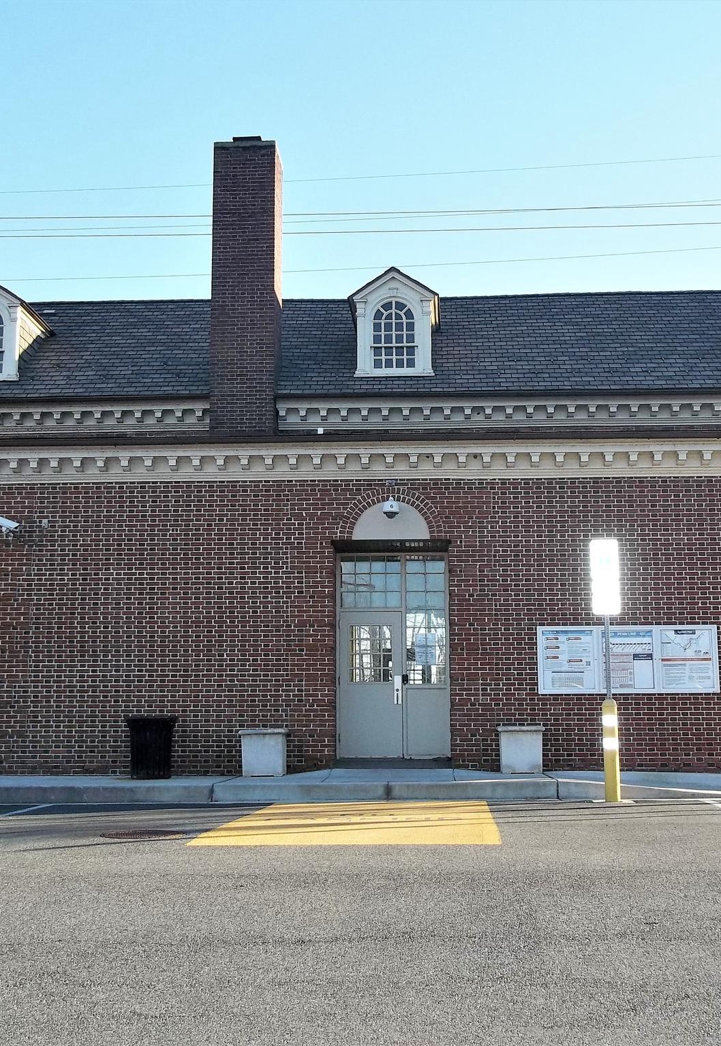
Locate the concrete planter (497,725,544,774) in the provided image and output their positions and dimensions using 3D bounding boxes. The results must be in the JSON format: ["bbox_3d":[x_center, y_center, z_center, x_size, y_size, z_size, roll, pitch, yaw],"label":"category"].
[{"bbox_3d":[2.158,3.061,17.488,0.624,0.637,0.620,-1,-8,2],"label":"concrete planter"}]

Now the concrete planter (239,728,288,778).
[{"bbox_3d":[-1.296,3.132,17.575,0.643,0.622,0.620,-1,-8,2],"label":"concrete planter"}]

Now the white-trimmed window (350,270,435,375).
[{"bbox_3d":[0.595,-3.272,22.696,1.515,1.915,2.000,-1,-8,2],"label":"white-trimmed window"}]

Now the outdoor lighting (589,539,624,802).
[{"bbox_3d":[3.024,1.773,15.717,0.333,3.175,0.200,-1,-8,2],"label":"outdoor lighting"}]

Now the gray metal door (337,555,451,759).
[{"bbox_3d":[0.477,1.894,18.415,1.626,2.889,0.120,-1,-8,2],"label":"gray metal door"}]

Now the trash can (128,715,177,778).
[{"bbox_3d":[-2.851,3.044,17.569,0.719,0.838,0.719,0,-8,0],"label":"trash can"}]

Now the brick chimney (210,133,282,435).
[{"bbox_3d":[-1.890,-3.857,21.689,1.060,5.324,1.250,-1,-8,2],"label":"brick chimney"}]

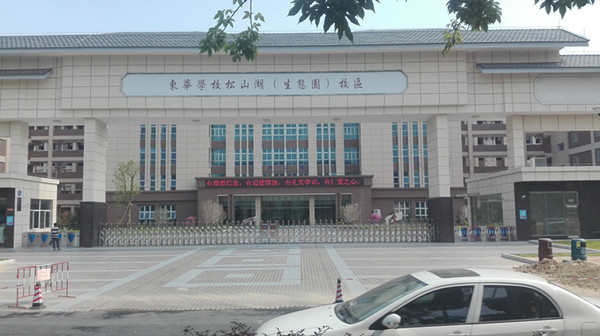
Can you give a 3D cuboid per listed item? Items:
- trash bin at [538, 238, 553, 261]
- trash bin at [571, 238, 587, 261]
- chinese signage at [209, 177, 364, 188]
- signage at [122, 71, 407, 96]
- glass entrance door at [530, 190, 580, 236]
[{"bbox_3d":[10.692,3.527,18.676,0.480,0.950,0.400,2,-5,-30],"label":"trash bin"},{"bbox_3d":[12.031,3.503,18.564,0.480,0.950,0.400,0,-5,-3],"label":"trash bin"},{"bbox_3d":[-2.054,1.961,57.041,21.099,1.290,0.250,-1,-5,0],"label":"chinese signage"},{"bbox_3d":[-2.291,-5.417,27.852,18.568,1.582,0.120,-1,-5,0],"label":"signage"},{"bbox_3d":[16.783,3.045,28.186,3.212,2.958,0.120,-1,-5,0],"label":"glass entrance door"}]

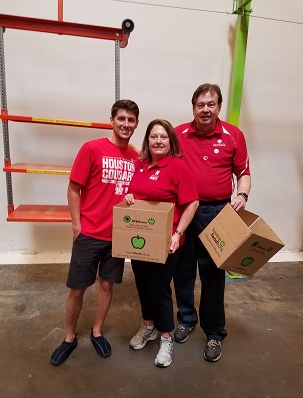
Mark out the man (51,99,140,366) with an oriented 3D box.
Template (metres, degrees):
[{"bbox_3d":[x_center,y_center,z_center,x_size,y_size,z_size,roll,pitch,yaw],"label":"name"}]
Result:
[{"bbox_3d":[-0.320,0.225,2.021,0.580,1.740,0.420,0,12,-13],"label":"man"}]

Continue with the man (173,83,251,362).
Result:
[{"bbox_3d":[0.377,0.185,2.094,0.550,1.850,0.390,5,12,13],"label":"man"}]

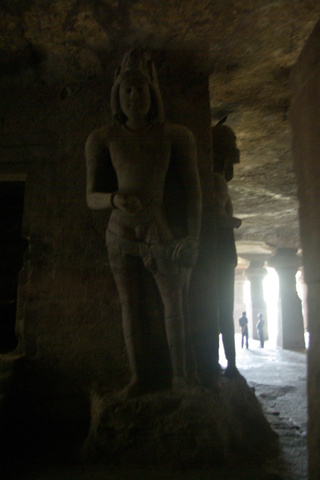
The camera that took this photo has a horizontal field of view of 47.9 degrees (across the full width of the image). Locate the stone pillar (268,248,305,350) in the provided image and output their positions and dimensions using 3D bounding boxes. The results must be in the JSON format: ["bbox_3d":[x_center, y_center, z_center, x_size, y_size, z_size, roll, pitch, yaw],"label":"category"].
[{"bbox_3d":[5.620,2.582,16.203,1.250,4.400,1.250,0,-11,-2],"label":"stone pillar"}]

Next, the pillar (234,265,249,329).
[{"bbox_3d":[5.400,4.095,24.670,1.250,4.500,1.250,0,-11,-2],"label":"pillar"}]

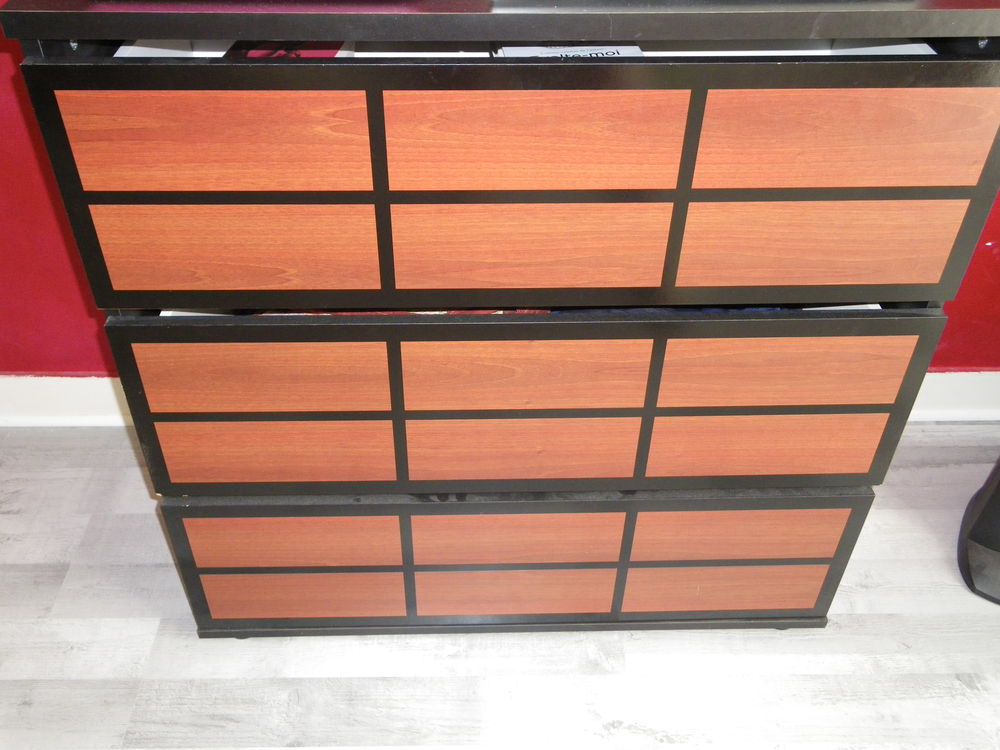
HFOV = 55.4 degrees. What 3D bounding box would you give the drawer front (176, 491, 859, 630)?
[{"bbox_3d":[0.024,0.222,1.146,0.800,0.228,0.018,-1,40,-2],"label":"drawer front"}]

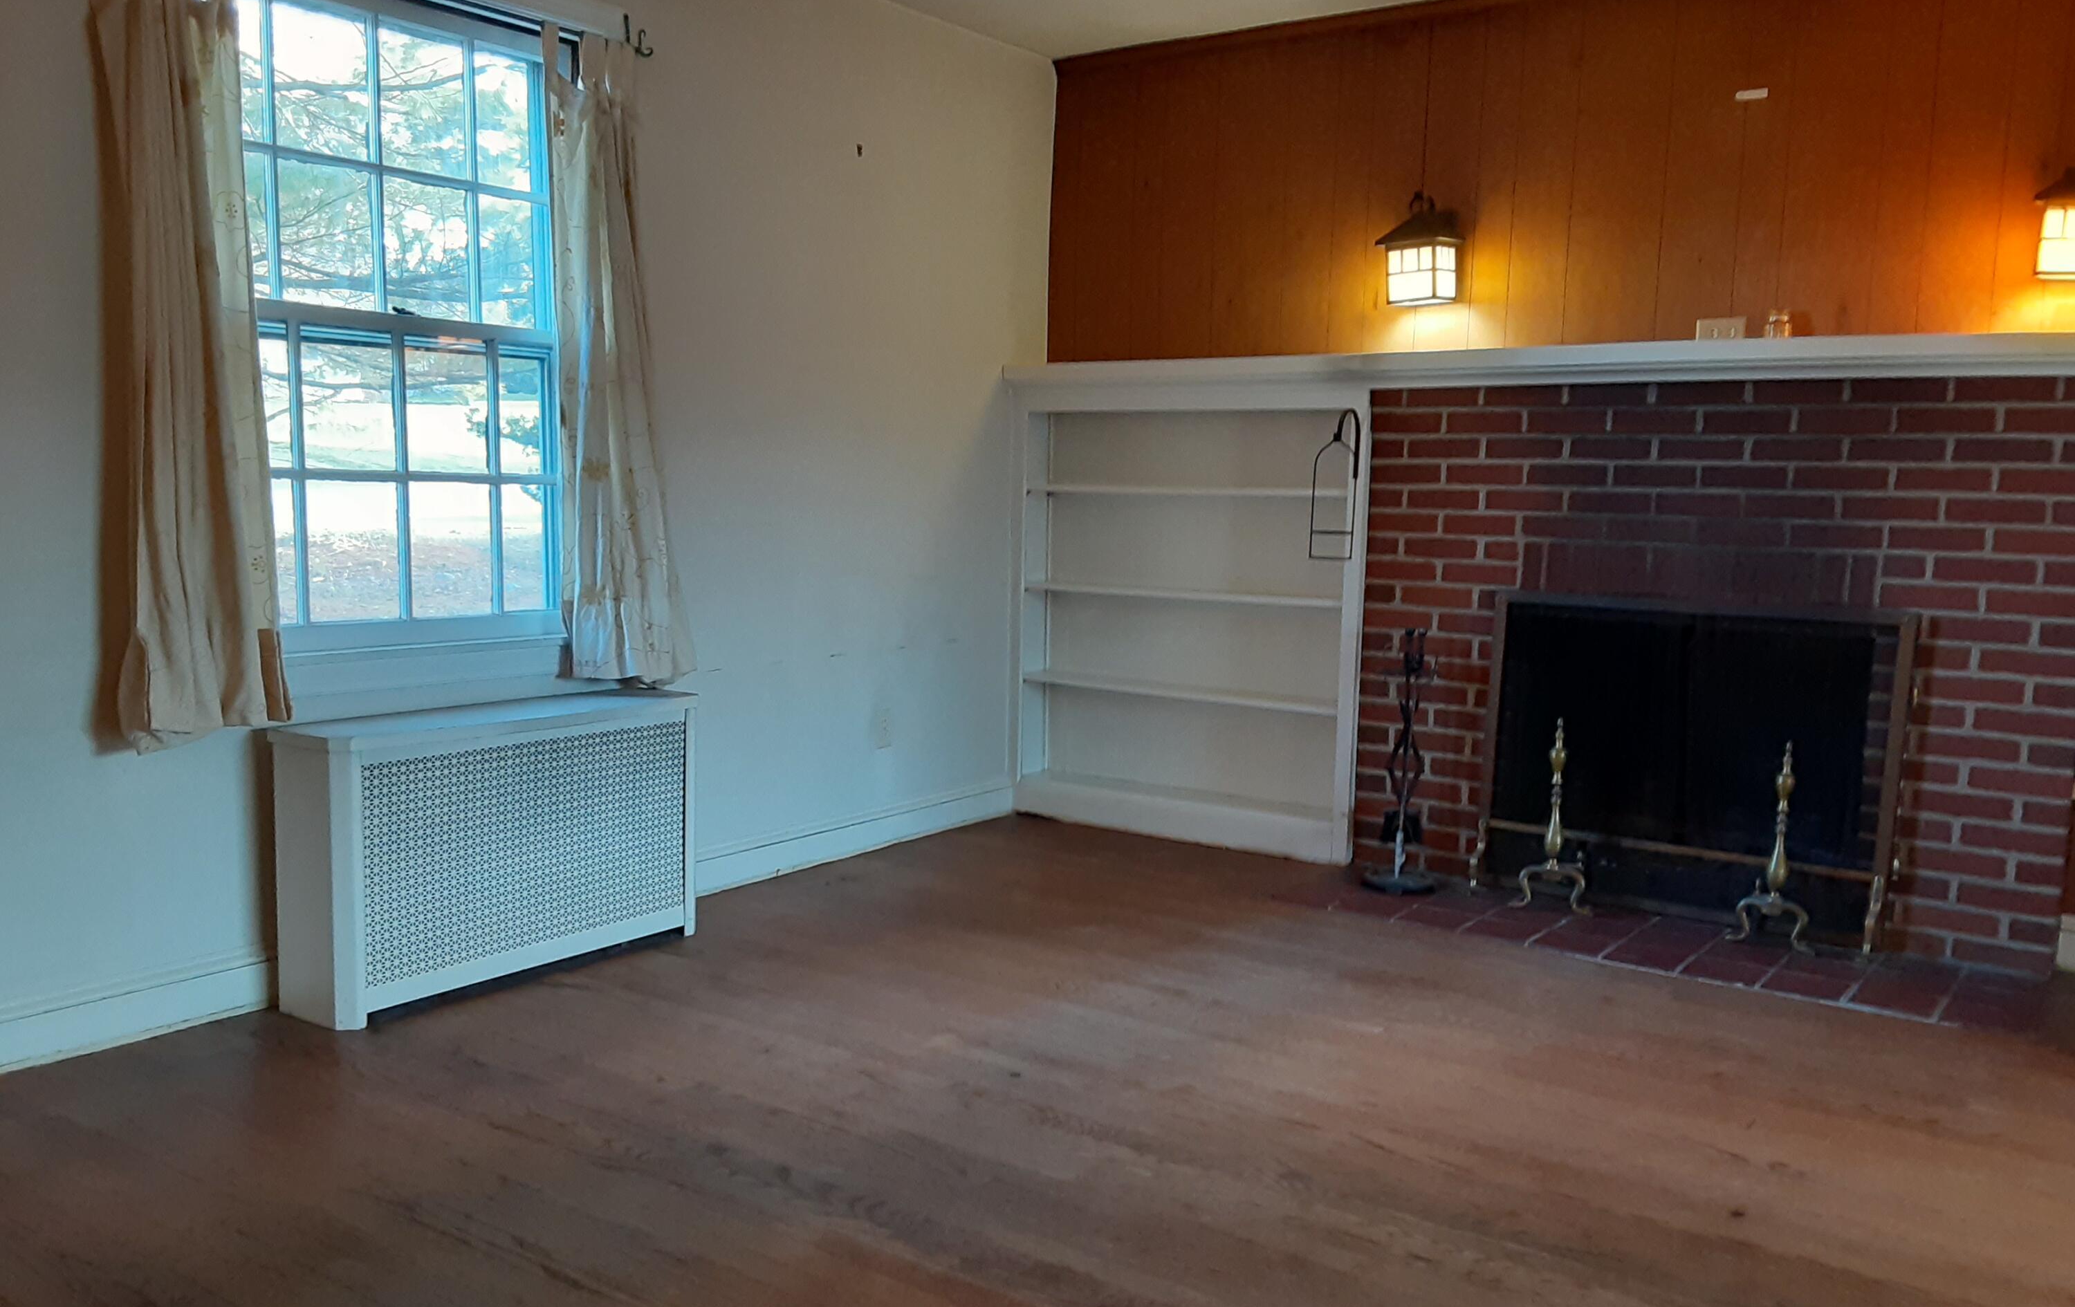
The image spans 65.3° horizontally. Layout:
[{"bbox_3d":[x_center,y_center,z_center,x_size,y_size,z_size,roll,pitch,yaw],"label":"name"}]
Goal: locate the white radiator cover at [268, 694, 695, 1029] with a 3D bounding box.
[{"bbox_3d":[-1.149,0.405,3.489,0.235,0.572,0.920,6,7,35],"label":"white radiator cover"}]

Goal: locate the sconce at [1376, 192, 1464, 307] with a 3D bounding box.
[{"bbox_3d":[1.039,-1.094,4.377,0.170,0.304,0.205,6,7,35],"label":"sconce"}]

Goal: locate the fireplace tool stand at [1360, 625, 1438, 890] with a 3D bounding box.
[{"bbox_3d":[1.005,0.286,4.426,0.200,0.714,0.200,6,7,35],"label":"fireplace tool stand"}]

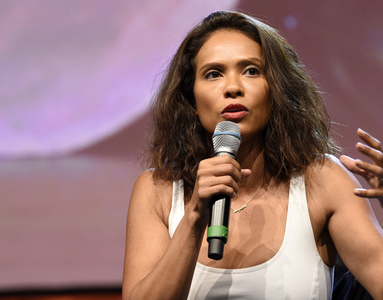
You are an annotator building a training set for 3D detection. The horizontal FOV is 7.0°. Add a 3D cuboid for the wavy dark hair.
[{"bbox_3d":[0.088,-0.084,5.480,0.335,0.315,0.270,-3,-5,7],"label":"wavy dark hair"}]

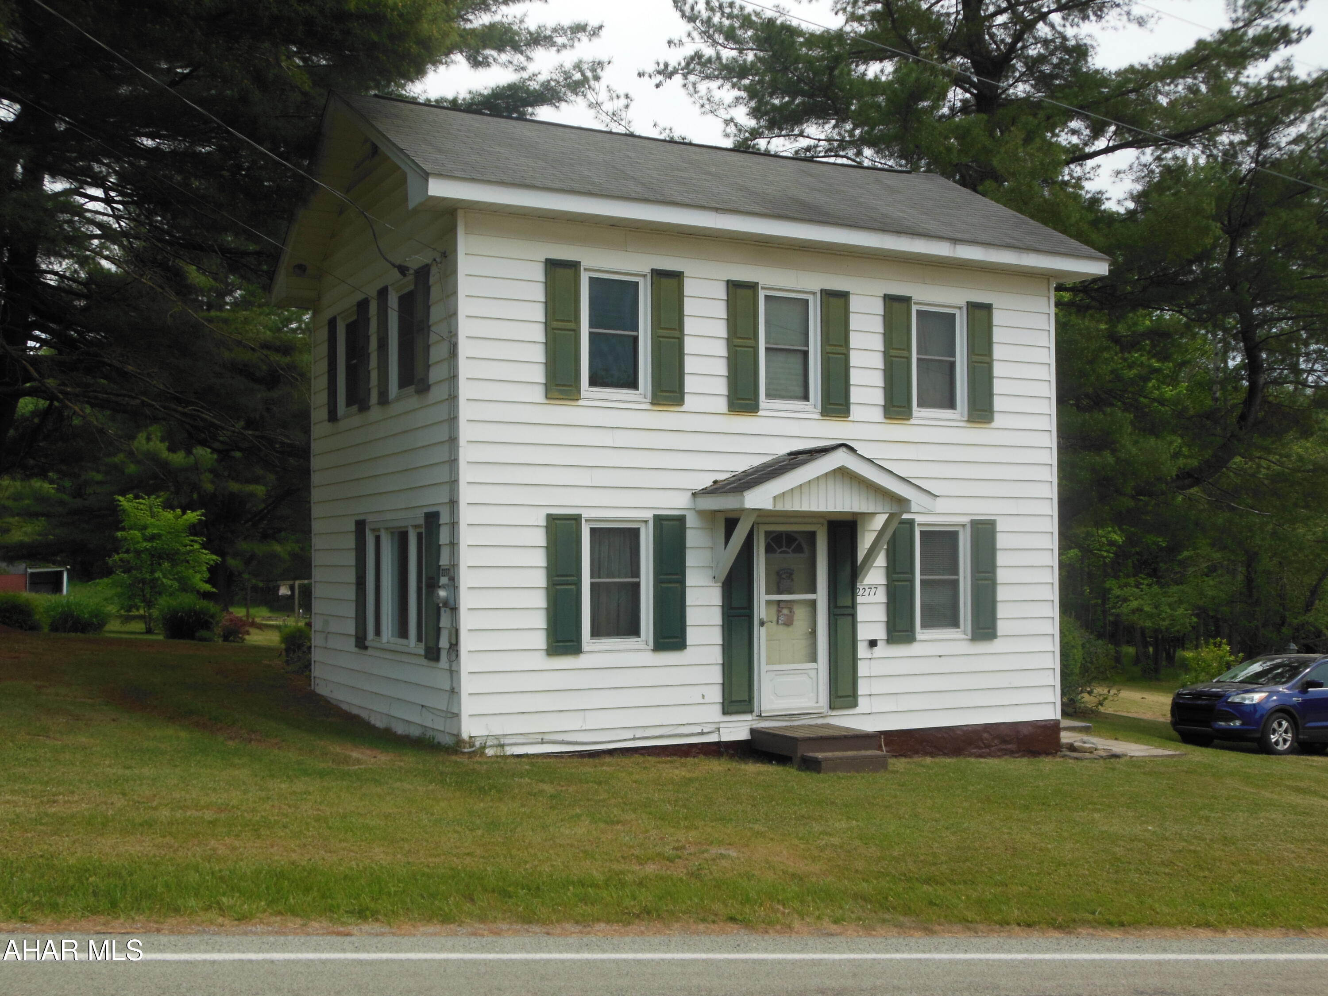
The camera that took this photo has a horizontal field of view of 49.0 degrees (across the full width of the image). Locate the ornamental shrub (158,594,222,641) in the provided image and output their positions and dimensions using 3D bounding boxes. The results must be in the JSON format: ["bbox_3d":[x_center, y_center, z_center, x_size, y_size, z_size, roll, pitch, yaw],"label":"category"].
[{"bbox_3d":[-9.259,2.333,28.500,1.298,0.913,1.233,1,-3,-18],"label":"ornamental shrub"}]

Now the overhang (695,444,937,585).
[{"bbox_3d":[1.614,0.180,15.350,2.405,1.430,1.015,1,-3,-27],"label":"overhang"}]

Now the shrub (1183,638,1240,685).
[{"bbox_3d":[12.624,3.827,33.500,1.383,1.192,1.314,-1,-3,21],"label":"shrub"}]

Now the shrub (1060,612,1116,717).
[{"bbox_3d":[6.161,2.513,22.000,1.347,1.534,1.279,-1,-3,16],"label":"shrub"}]

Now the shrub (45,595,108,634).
[{"bbox_3d":[-11.571,2.303,28.700,1.348,0.786,1.213,1,-3,-22],"label":"shrub"}]

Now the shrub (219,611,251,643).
[{"bbox_3d":[-8.358,2.511,28.400,0.647,0.637,0.614,1,-3,-16],"label":"shrub"}]

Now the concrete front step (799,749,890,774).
[{"bbox_3d":[1.842,2.671,14.736,0.855,0.165,0.305,1,-3,-27],"label":"concrete front step"}]

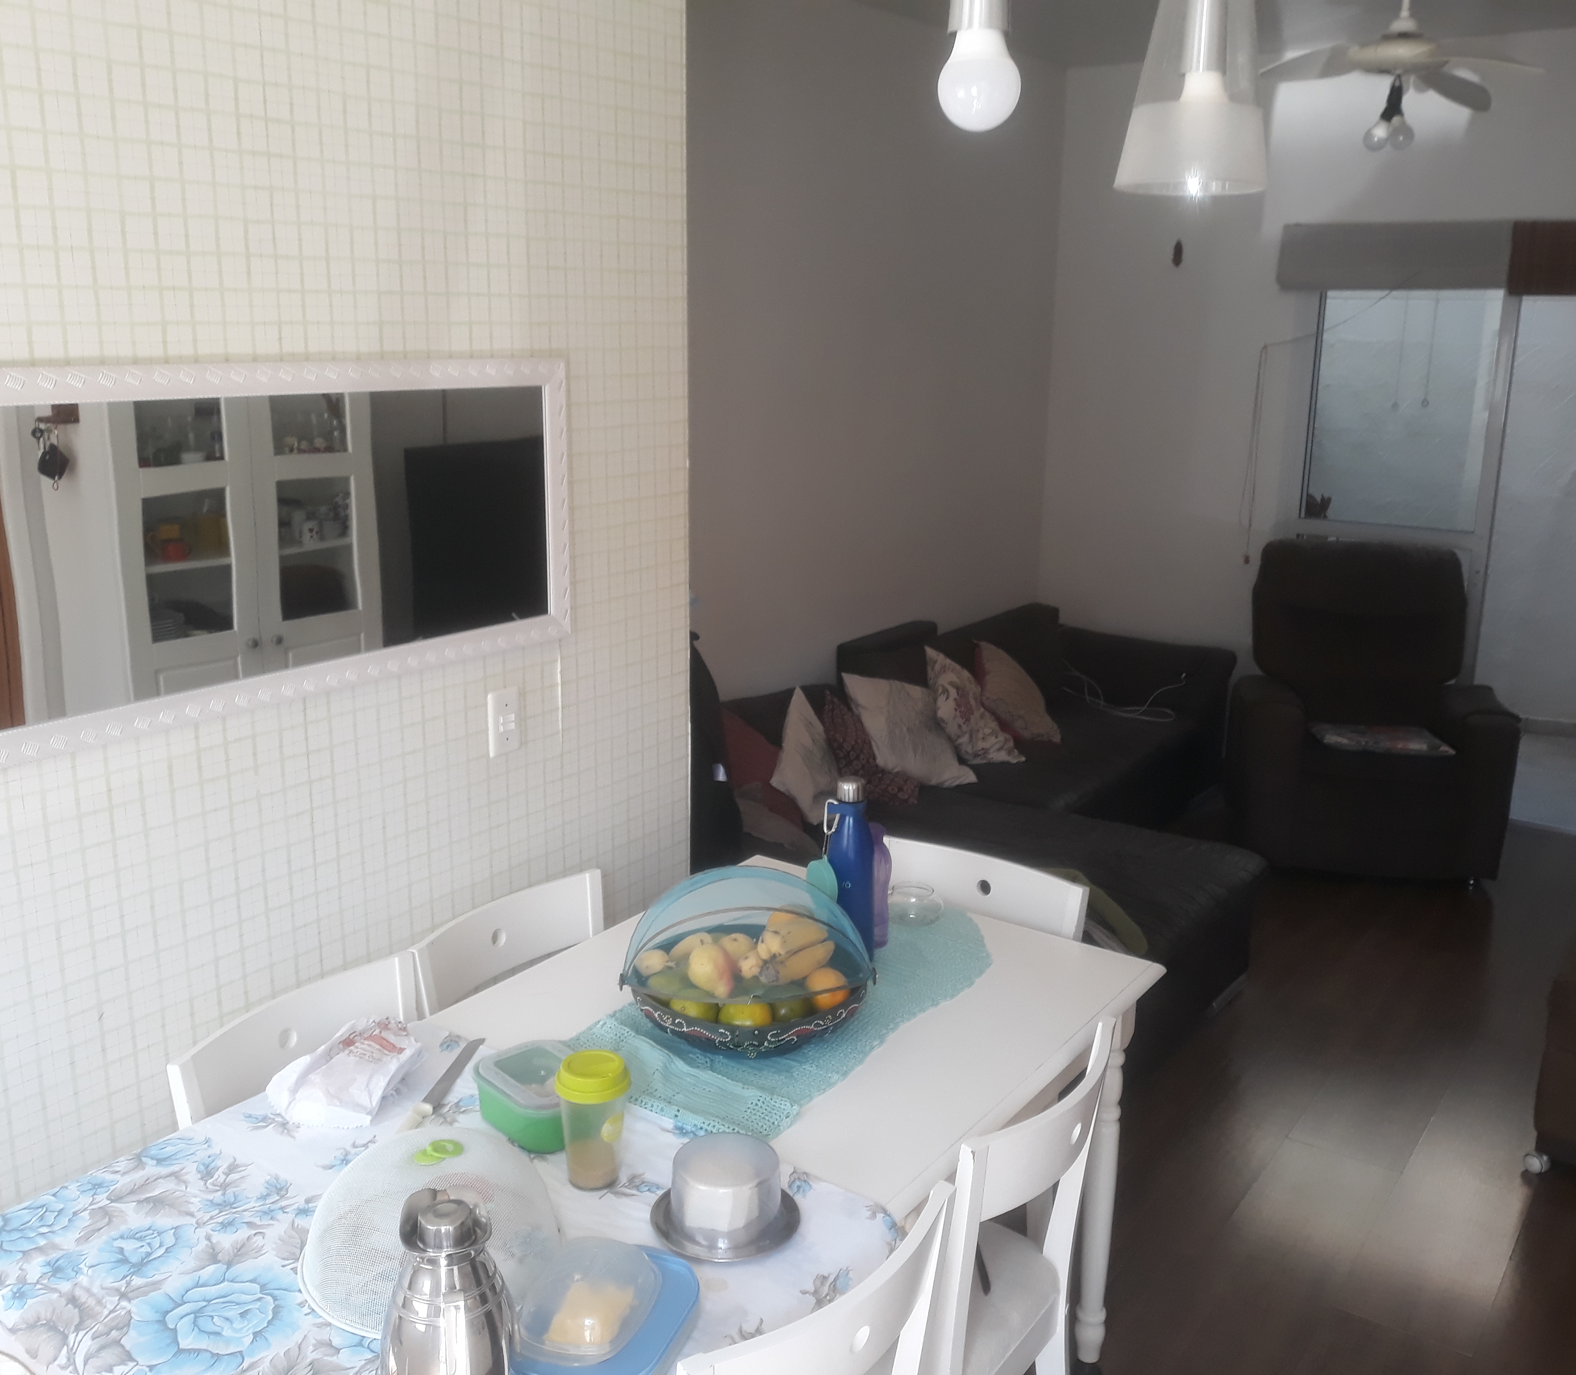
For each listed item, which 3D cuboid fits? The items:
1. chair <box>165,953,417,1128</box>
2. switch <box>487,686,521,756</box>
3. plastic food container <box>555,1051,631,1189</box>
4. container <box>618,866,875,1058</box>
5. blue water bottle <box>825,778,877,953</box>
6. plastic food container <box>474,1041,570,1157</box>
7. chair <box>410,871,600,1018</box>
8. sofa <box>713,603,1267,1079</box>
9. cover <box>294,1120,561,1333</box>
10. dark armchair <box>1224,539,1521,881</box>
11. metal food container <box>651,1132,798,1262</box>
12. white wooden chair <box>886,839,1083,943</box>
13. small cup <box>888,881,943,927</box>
[{"bbox_3d":[-0.535,0.895,2.038,0.470,0.841,0.425,11,17,34],"label":"chair"},{"bbox_3d":[-0.508,0.064,2.581,0.010,0.120,0.075,11,17,35],"label":"switch"},{"bbox_3d":[-0.244,0.541,1.781,0.091,0.159,0.091,-1,15,-8],"label":"plastic food container"},{"bbox_3d":[-0.059,0.399,2.152,0.370,0.254,0.345,0,14,-3],"label":"container"},{"bbox_3d":[0.113,0.305,2.426,0.083,0.305,0.081,2,14,3],"label":"blue water bottle"},{"bbox_3d":[-0.328,0.544,1.912,0.141,0.070,0.185,-11,19,-40],"label":"plastic food container"},{"bbox_3d":[-0.302,0.810,2.351,0.500,0.880,0.430,11,17,35],"label":"chair"},{"bbox_3d":[0.869,0.307,4.693,1.627,0.699,2.772,11,17,34],"label":"sofa"},{"bbox_3d":[-0.410,0.589,1.643,0.305,0.130,0.305,-3,15,-15],"label":"cover"},{"bbox_3d":[2.019,0.061,5.063,0.820,1.060,0.850,3,14,9],"label":"dark armchair"},{"bbox_3d":[-0.072,0.597,1.679,0.176,0.092,0.176,2,14,3],"label":"metal food container"},{"bbox_3d":[0.232,0.766,2.553,0.430,0.880,0.500,11,17,35],"label":"white wooden chair"},{"bbox_3d":[0.228,0.389,2.598,0.103,0.060,0.096,2,14,5],"label":"small cup"}]

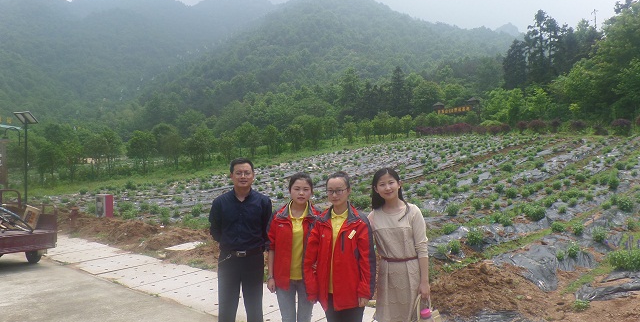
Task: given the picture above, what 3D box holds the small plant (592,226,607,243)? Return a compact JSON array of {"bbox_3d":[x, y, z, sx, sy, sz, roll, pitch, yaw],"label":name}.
[{"bbox_3d":[4.075,1.072,6.200,0.200,0.257,0.200,-1,0,0],"label":"small plant"}]

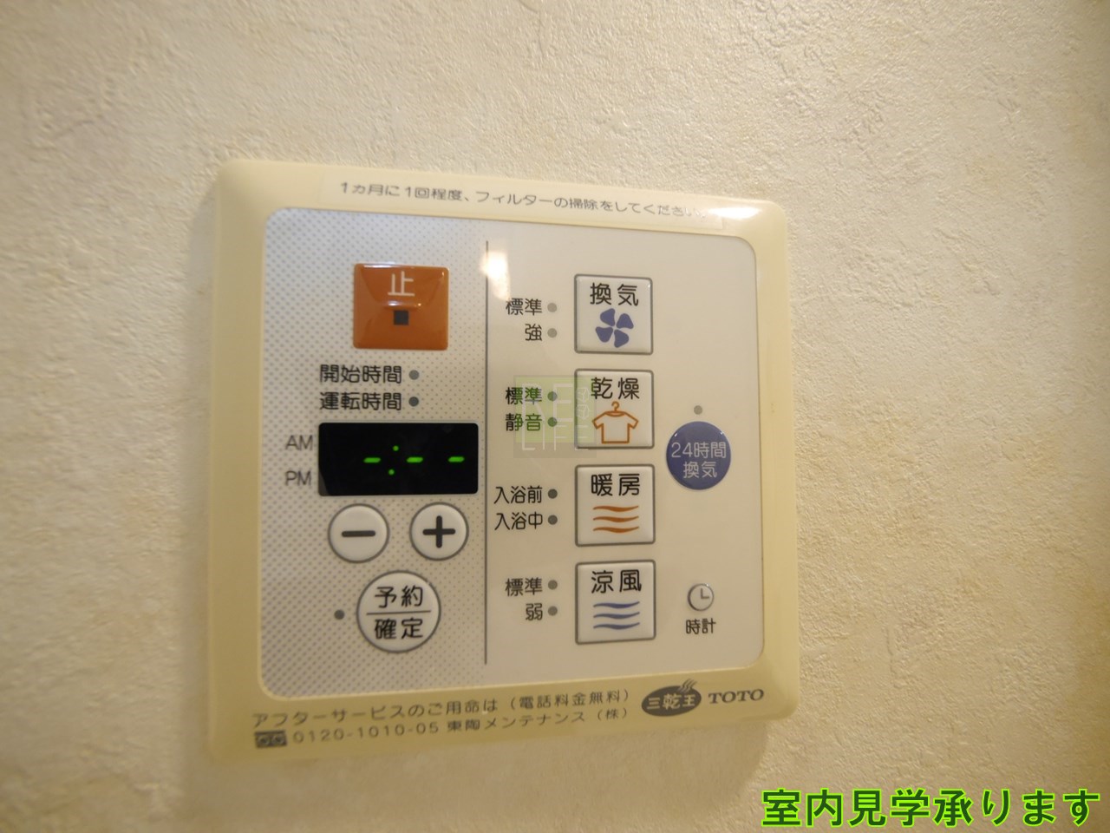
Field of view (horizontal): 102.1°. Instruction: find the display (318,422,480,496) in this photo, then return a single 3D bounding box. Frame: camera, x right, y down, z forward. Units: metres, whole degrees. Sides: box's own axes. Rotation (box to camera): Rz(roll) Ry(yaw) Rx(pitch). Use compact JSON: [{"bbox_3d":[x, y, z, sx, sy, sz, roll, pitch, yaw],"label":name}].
[{"bbox_3d":[-0.031,0.009,0.090,0.031,0.014,0.003,0,-2,-7],"label":"display"}]

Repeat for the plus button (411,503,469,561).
[{"bbox_3d":[-0.023,0.023,0.089,0.011,0.011,0.003,0,-2,-7],"label":"plus button"}]

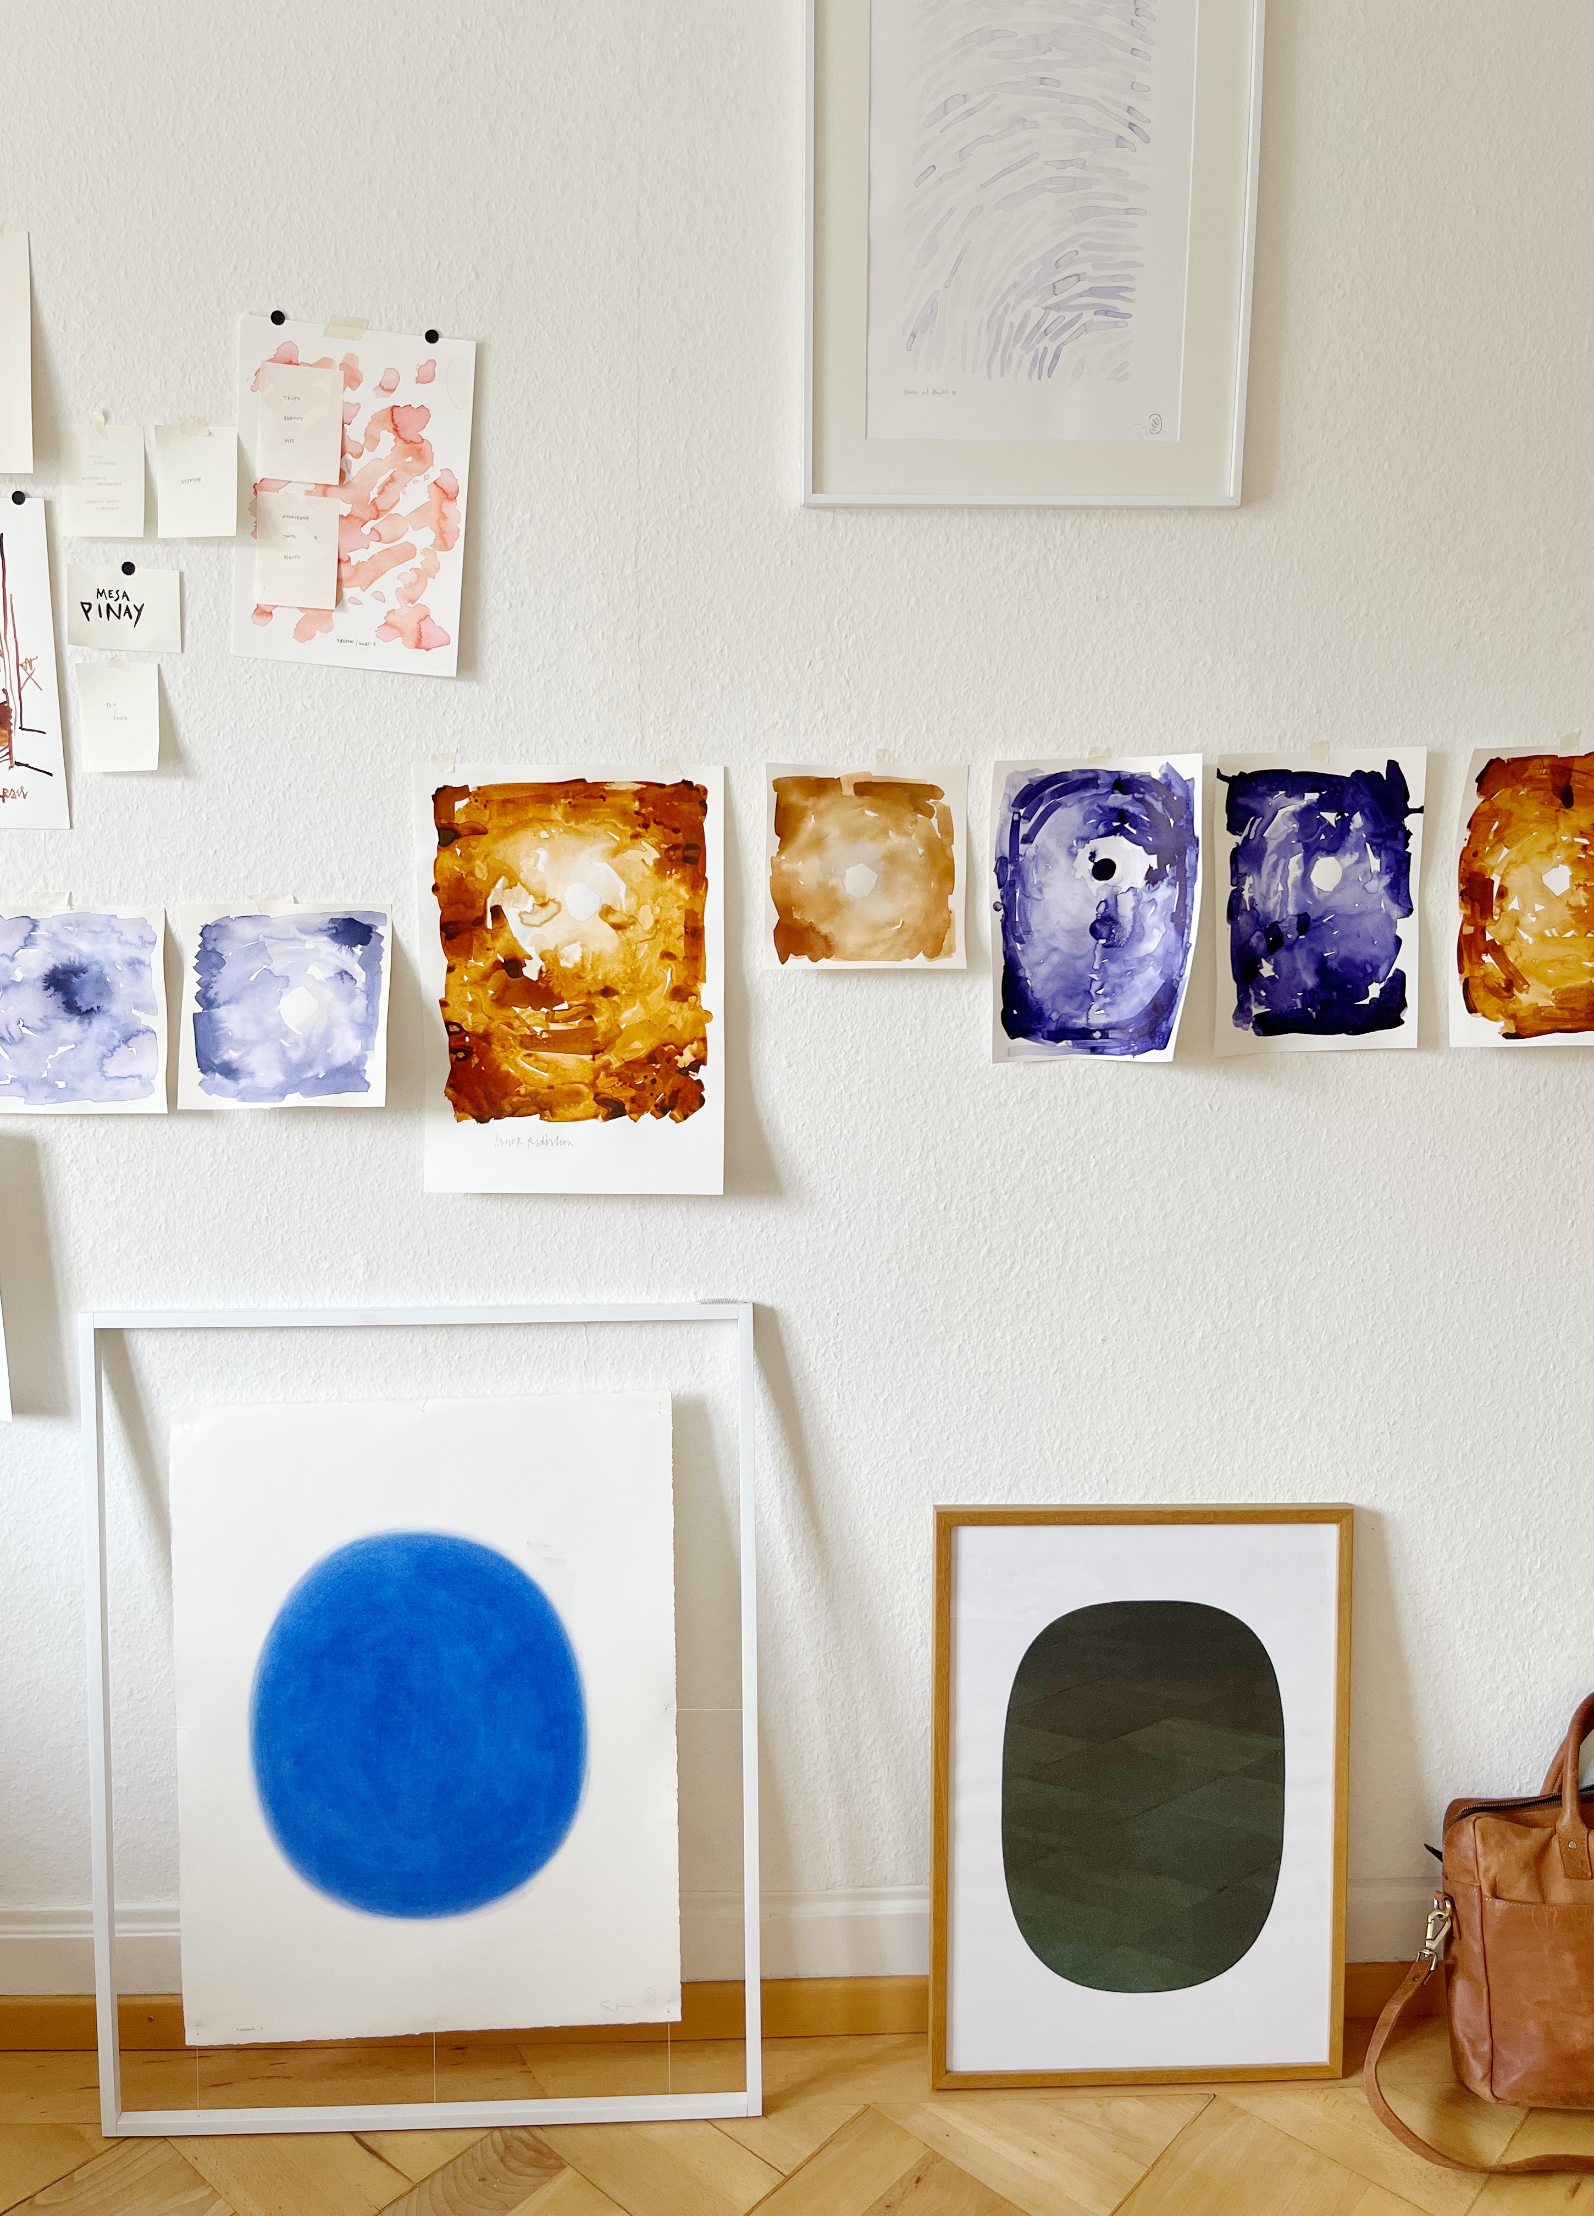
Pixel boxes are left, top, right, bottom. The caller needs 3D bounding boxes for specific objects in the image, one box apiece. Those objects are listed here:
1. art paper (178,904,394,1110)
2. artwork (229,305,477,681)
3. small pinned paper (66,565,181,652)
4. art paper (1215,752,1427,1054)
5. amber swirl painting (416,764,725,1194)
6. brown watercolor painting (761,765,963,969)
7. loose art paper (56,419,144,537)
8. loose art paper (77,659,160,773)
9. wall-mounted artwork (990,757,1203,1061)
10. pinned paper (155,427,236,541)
[{"bbox_3d":[-0.498,-0.098,1.619,0.200,0.200,0.015,2,9,-2],"label":"art paper"},{"bbox_3d":[-0.413,-0.565,1.546,0.212,0.303,0.012,5,9,-3],"label":"artwork"},{"bbox_3d":[-0.628,-0.466,1.556,0.104,0.074,0.008,3,9,-3],"label":"small pinned paper"},{"bbox_3d":[0.515,-0.202,1.640,0.205,0.295,0.015,-2,10,-2],"label":"art paper"},{"bbox_3d":[-0.219,-0.120,1.628,0.297,0.418,0.012,0,10,-2],"label":"amber swirl painting"},{"bbox_3d":[0.068,-0.233,1.619,0.197,0.197,0.012,0,10,-2],"label":"brown watercolor painting"},{"bbox_3d":[-0.639,-0.577,1.536,0.075,0.099,0.010,1,9,-2],"label":"loose art paper"},{"bbox_3d":[-0.638,-0.368,1.570,0.075,0.099,0.012,0,10,-2],"label":"loose art paper"},{"bbox_3d":[0.290,-0.192,1.630,0.202,0.298,0.020,0,10,-2],"label":"wall-mounted artwork"},{"bbox_3d":[-0.554,-0.578,1.539,0.075,0.099,0.010,1,9,-2],"label":"pinned paper"}]

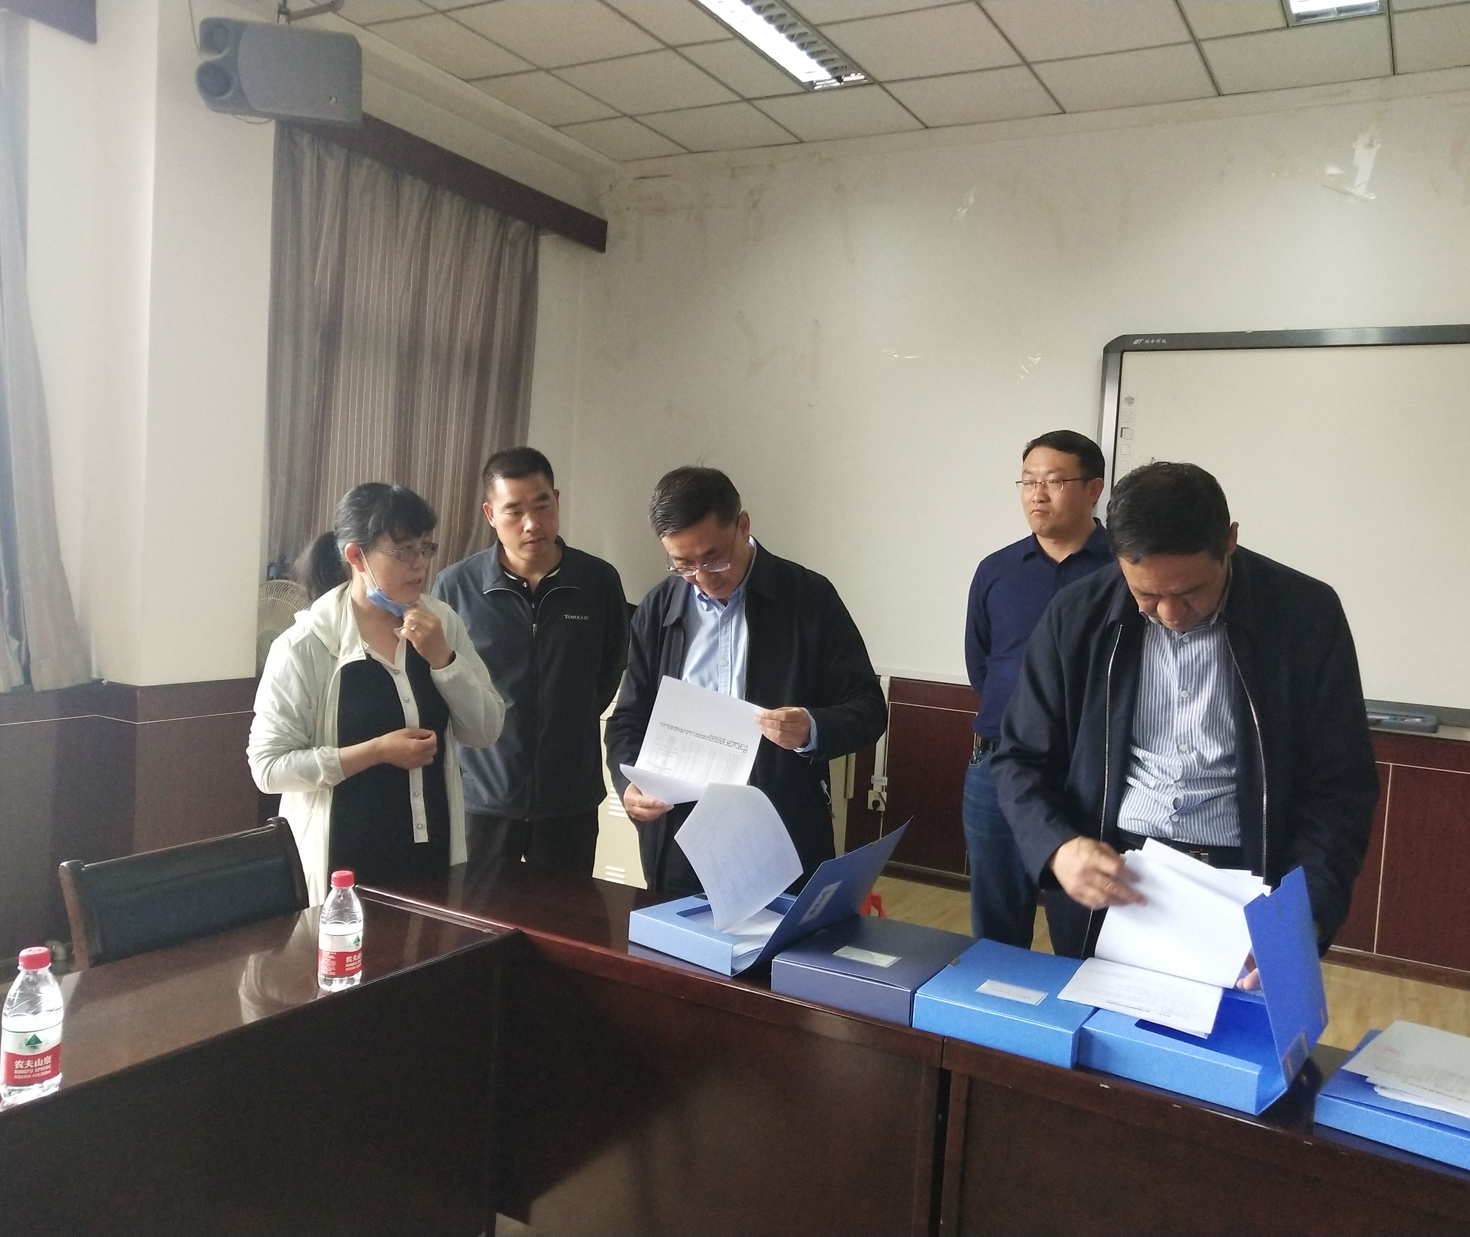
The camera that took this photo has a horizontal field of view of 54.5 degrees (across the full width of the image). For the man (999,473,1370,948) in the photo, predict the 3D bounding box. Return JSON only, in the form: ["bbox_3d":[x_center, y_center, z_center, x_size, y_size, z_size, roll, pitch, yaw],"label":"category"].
[{"bbox_3d":[0.701,0.542,2.321,0.620,1.600,0.500,4,3,19],"label":"man"}]

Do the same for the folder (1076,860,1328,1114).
[{"bbox_3d":[0.675,0.488,1.983,0.270,0.260,0.310,5,4,34],"label":"folder"}]

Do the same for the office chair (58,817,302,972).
[{"bbox_3d":[-0.702,0.820,2.232,0.530,0.900,0.480,5,4,26],"label":"office chair"}]

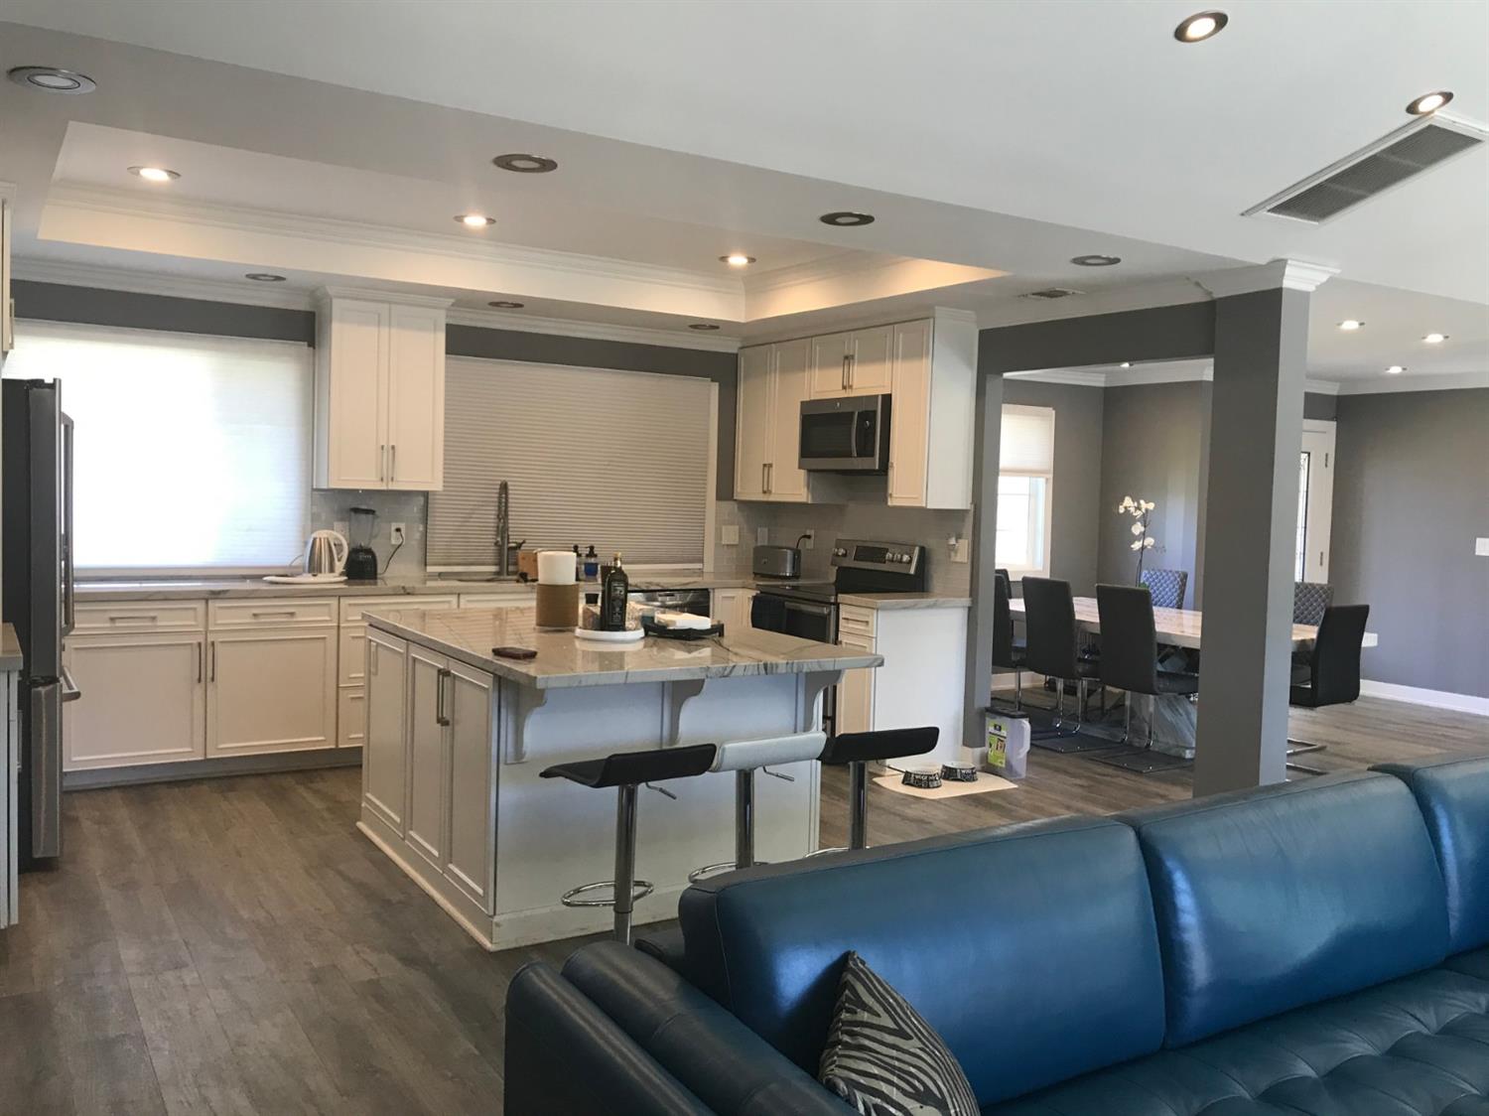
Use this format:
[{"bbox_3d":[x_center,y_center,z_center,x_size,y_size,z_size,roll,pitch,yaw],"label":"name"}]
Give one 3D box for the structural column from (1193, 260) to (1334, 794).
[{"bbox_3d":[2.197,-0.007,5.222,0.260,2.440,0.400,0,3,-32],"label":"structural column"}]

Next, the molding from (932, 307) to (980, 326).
[{"bbox_3d":[1.106,-1.246,6.198,0.320,0.080,0.060,0,3,-32],"label":"molding"}]

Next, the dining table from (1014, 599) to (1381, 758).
[{"bbox_3d":[2.476,0.740,7.555,1.250,0.755,2.380,0,4,-32],"label":"dining table"}]

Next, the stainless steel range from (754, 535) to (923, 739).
[{"bbox_3d":[0.498,0.501,6.761,0.700,1.180,0.760,0,3,-32],"label":"stainless steel range"}]

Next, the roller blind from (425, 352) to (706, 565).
[{"bbox_3d":[-1.018,-0.553,7.365,1.849,1.210,0.060,0,4,-32],"label":"roller blind"}]

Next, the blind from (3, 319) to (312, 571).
[{"bbox_3d":[-2.983,-0.532,6.056,1.564,1.223,0.079,0,4,-32],"label":"blind"}]

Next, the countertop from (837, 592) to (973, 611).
[{"bbox_3d":[0.860,0.239,6.582,0.634,0.042,0.406,0,4,-32],"label":"countertop"}]

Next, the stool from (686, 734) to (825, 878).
[{"bbox_3d":[-0.018,0.891,3.757,0.390,0.730,0.420,0,4,-32],"label":"stool"}]

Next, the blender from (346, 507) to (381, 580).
[{"bbox_3d":[-2.062,-0.080,6.466,0.180,0.400,0.180,0,3,-24],"label":"blender"}]

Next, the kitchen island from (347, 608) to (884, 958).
[{"bbox_3d":[-0.581,0.736,4.622,1.297,0.905,1.876,0,4,-32],"label":"kitchen island"}]

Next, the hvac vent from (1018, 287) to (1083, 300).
[{"bbox_3d":[1.487,-1.265,5.833,0.231,0.020,0.271,0,4,-32],"label":"hvac vent"}]

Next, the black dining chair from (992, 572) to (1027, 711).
[{"bbox_3d":[1.729,0.594,7.679,0.613,0.990,0.402,0,4,-32],"label":"black dining chair"}]

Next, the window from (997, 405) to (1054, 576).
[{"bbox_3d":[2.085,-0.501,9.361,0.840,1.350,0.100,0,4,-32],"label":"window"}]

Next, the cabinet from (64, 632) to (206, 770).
[{"bbox_3d":[-2.985,0.642,5.854,0.603,0.630,0.580,0,4,-32],"label":"cabinet"}]

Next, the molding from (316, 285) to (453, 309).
[{"bbox_3d":[-1.923,-1.356,6.403,0.670,0.085,0.370,0,3,-32],"label":"molding"}]

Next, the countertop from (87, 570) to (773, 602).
[{"bbox_3d":[-1.497,0.148,6.635,4.330,0.045,0.650,0,3,-32],"label":"countertop"}]

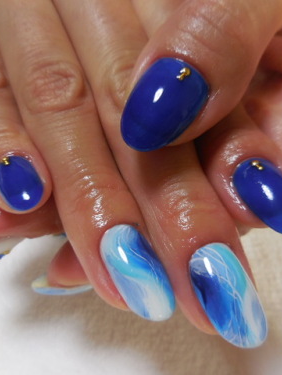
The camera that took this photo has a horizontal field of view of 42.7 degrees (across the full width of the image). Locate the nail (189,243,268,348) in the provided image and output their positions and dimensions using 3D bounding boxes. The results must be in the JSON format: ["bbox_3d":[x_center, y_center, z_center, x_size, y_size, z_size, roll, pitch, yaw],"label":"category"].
[{"bbox_3d":[0.021,0.026,0.087,0.013,0.006,0.025,-18,77,-4],"label":"nail"}]

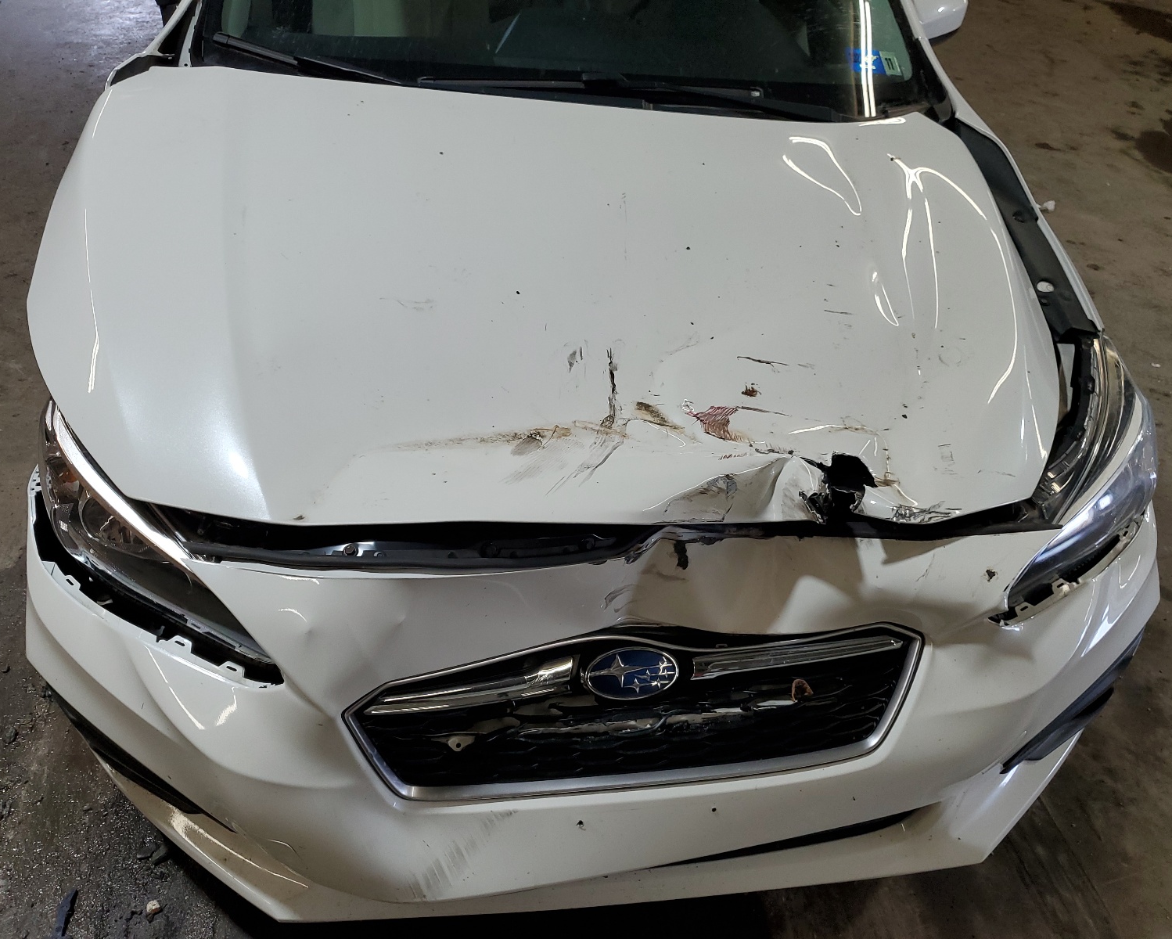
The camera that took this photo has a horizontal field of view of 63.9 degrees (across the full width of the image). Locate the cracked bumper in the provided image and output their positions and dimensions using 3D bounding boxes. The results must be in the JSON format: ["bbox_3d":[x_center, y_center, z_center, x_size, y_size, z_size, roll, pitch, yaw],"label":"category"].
[{"bbox_3d":[0.060,0.291,1.452,1.740,0.570,0.570,-2,42,-5],"label":"cracked bumper"}]

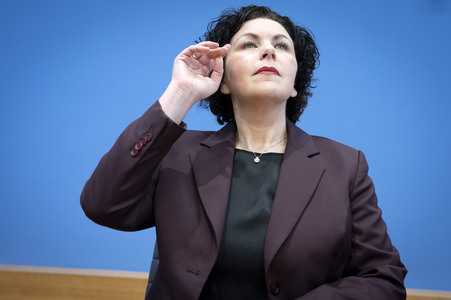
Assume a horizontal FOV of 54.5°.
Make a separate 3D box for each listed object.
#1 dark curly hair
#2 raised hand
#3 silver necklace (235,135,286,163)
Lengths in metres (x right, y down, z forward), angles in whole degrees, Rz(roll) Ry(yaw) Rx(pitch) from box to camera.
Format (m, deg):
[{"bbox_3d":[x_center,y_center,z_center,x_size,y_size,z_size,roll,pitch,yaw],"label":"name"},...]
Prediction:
[{"bbox_3d":[0.069,-0.178,0.915,0.240,0.245,0.220,5,-19,-3],"label":"dark curly hair"},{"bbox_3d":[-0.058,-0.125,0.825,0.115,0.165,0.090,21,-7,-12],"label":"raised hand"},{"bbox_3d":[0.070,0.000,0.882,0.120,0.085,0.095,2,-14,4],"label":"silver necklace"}]

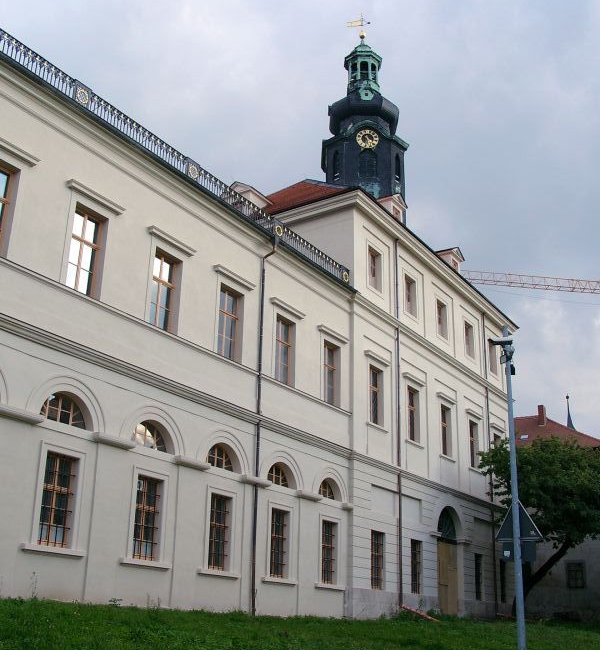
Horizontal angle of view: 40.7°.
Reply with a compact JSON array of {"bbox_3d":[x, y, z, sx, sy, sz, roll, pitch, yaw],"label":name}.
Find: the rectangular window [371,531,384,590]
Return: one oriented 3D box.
[{"bbox_3d":[3.188,10.088,34.623,0.306,2.398,1.224,-13,-26,33],"label":"rectangular window"}]

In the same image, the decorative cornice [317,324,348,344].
[{"bbox_3d":[1.482,0.496,35.219,0.266,0.216,2.151,-13,-26,33],"label":"decorative cornice"}]

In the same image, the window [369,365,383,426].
[{"bbox_3d":[3.341,3.313,37.310,0.288,2.704,1.269,-13,-26,33],"label":"window"}]

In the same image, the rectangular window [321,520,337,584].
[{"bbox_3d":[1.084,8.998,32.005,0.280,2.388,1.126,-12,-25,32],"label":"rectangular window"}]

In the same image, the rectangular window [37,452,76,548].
[{"bbox_3d":[-6.171,4.505,20.765,0.220,2.388,1.100,-13,-26,32],"label":"rectangular window"}]

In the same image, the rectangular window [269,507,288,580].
[{"bbox_3d":[-0.682,7.667,28.275,0.220,2.386,1.054,-13,-26,32],"label":"rectangular window"}]

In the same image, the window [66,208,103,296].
[{"bbox_3d":[-6.605,-2.169,24.588,0.324,2.772,1.278,-13,-26,33],"label":"window"}]

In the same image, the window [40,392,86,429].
[{"bbox_3d":[-6.607,2.367,22.527,0.220,0.898,1.813,-12,-25,32],"label":"window"}]

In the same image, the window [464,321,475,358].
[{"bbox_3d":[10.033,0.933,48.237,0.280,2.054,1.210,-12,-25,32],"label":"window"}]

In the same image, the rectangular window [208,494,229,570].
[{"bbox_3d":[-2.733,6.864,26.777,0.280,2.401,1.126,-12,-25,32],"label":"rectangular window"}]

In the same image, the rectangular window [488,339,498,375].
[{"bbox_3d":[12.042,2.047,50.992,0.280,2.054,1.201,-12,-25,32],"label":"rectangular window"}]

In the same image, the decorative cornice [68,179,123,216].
[{"bbox_3d":[-6.153,-3.773,24.492,0.270,0.270,2.149,-12,-25,32],"label":"decorative cornice"}]

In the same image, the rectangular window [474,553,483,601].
[{"bbox_3d":[9.353,13.177,42.202,0.220,2.411,0.958,-13,-26,32],"label":"rectangular window"}]

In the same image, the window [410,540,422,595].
[{"bbox_3d":[5.284,10.946,36.495,0.220,2.449,1.093,-13,-26,32],"label":"window"}]

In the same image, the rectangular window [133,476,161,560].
[{"bbox_3d":[-4.734,5.885,24.534,0.306,2.443,1.089,-13,-26,33],"label":"rectangular window"}]

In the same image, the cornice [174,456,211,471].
[{"bbox_3d":[-3.471,4.532,26.221,0.315,0.221,1.404,-13,-26,33],"label":"cornice"}]

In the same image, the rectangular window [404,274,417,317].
[{"bbox_3d":[5.732,-1.446,41.578,0.220,2.138,1.209,-13,-26,32],"label":"rectangular window"}]

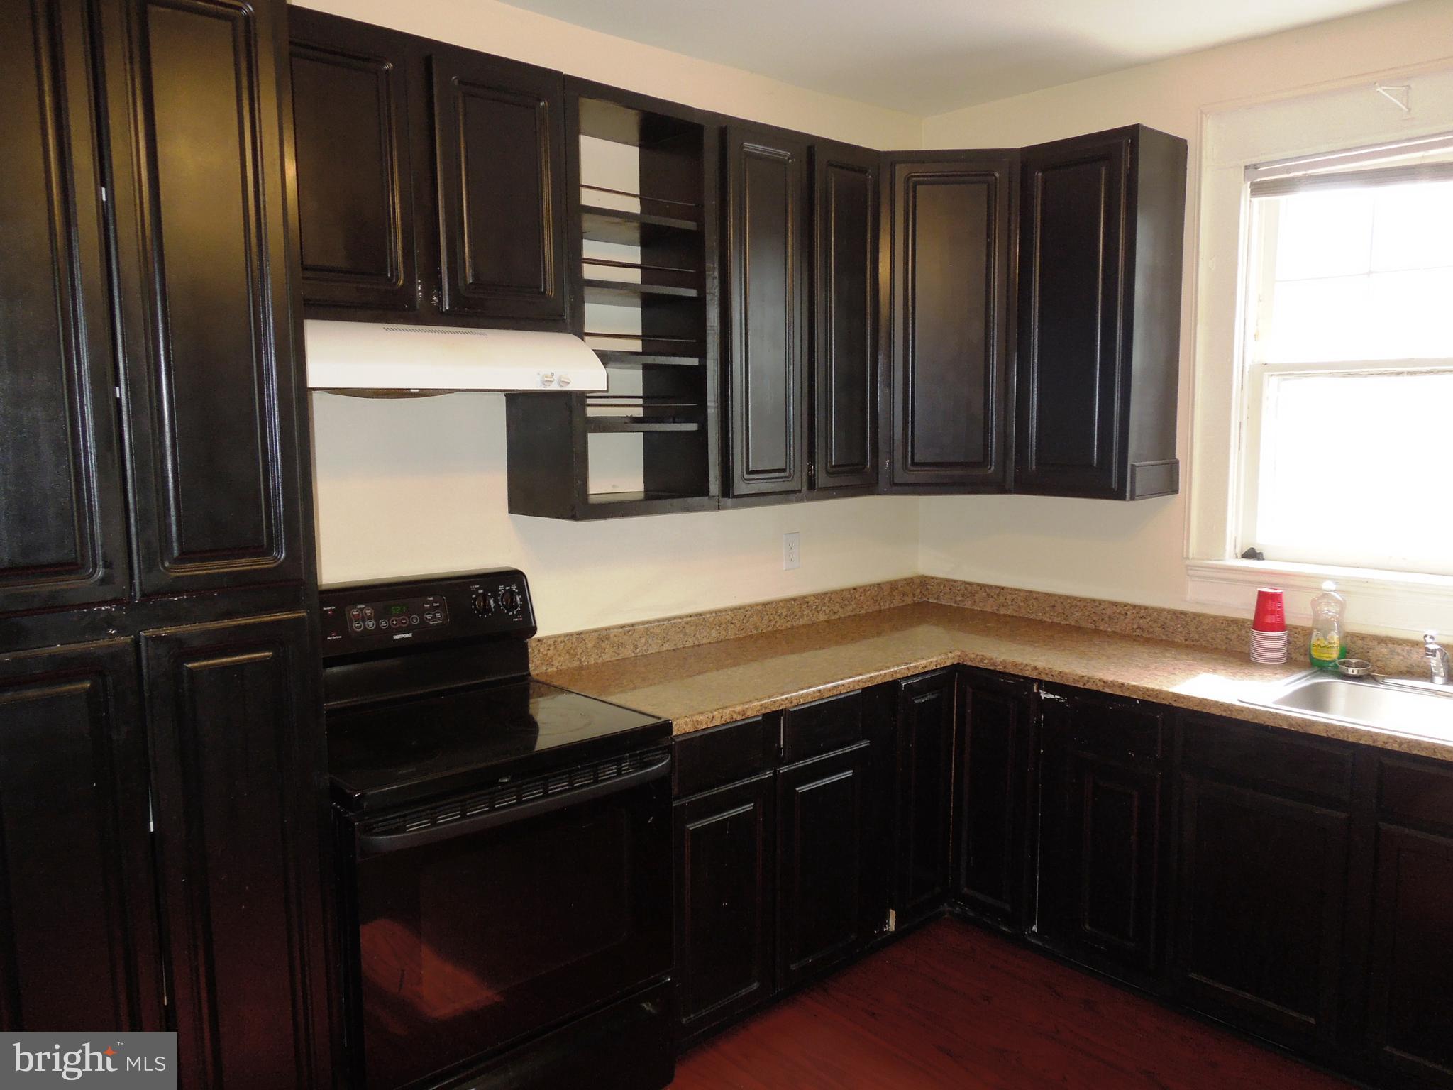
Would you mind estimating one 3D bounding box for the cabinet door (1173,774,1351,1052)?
[{"bbox_3d":[1.320,0.902,2.621,0.027,0.587,0.397,-6,8,-41],"label":"cabinet door"}]

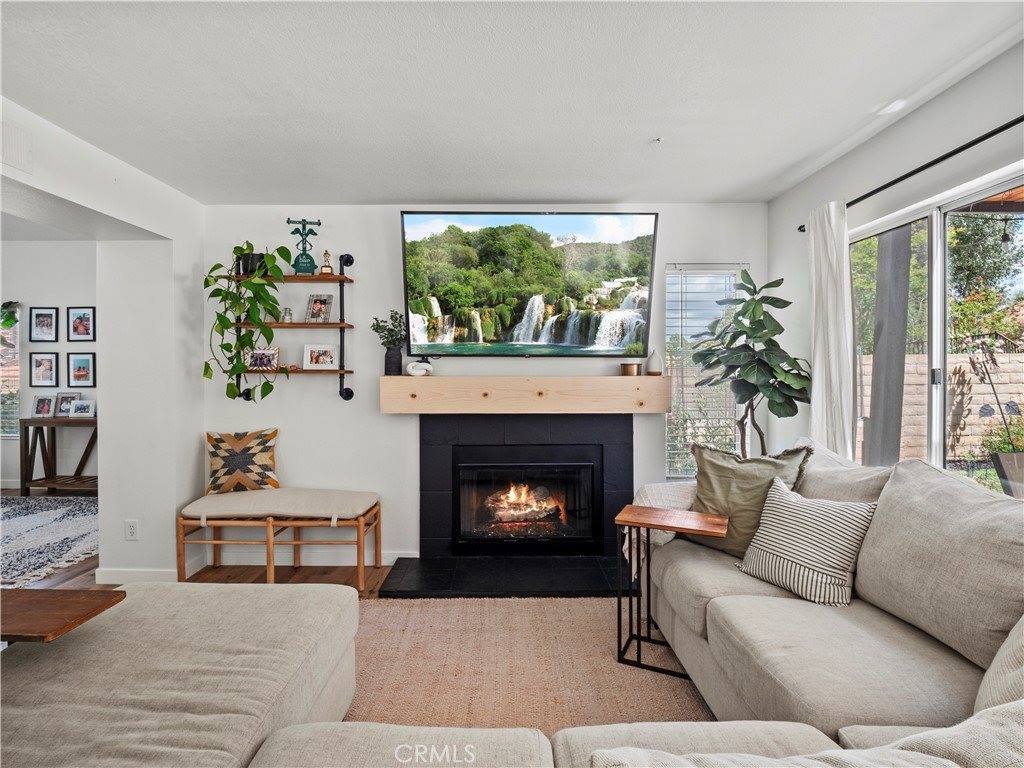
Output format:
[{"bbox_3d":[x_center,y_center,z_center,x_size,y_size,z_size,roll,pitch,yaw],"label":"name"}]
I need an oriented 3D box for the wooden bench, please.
[{"bbox_3d":[-1.420,0.968,2.970,1.120,0.510,0.380,0,1,0],"label":"wooden bench"}]

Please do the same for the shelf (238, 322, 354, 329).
[{"bbox_3d":[-1.433,-0.373,3.070,0.760,0.030,0.180,0,1,0],"label":"shelf"}]

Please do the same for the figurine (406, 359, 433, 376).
[{"bbox_3d":[-0.593,-0.097,3.050,0.165,0.088,0.075,0,1,0],"label":"figurine"}]

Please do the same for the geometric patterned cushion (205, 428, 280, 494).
[{"bbox_3d":[-1.719,0.496,3.030,0.430,0.420,0.130,0,-11,-14],"label":"geometric patterned cushion"}]

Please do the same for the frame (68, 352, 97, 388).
[{"bbox_3d":[-4.698,-0.149,5.170,0.310,0.380,0.025,0,1,0],"label":"frame"}]

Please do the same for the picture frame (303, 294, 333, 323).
[{"bbox_3d":[-1.247,-0.490,3.070,0.155,0.200,0.030,0,-17,-5],"label":"picture frame"}]

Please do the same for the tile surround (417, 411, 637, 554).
[{"bbox_3d":[0.095,0.677,3.150,1.430,0.970,0.060,0,1,0],"label":"tile surround"}]

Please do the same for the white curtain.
[{"bbox_3d":[1.630,0.165,2.410,0.120,2.100,0.280,0,1,0],"label":"white curtain"}]

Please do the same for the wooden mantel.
[{"bbox_3d":[0.088,0.067,3.055,1.820,0.238,0.200,0,1,0],"label":"wooden mantel"}]

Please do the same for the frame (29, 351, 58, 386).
[{"bbox_3d":[-5.109,-0.151,5.170,0.302,0.370,0.030,0,1,0],"label":"frame"}]

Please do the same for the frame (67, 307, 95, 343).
[{"bbox_3d":[-4.697,-0.650,5.170,0.302,0.370,0.030,0,1,0],"label":"frame"}]

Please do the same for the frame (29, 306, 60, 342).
[{"bbox_3d":[-5.109,-0.643,5.170,0.310,0.380,0.025,0,1,0],"label":"frame"}]

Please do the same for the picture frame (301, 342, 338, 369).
[{"bbox_3d":[-1.234,-0.169,3.060,0.225,0.160,0.030,0,-9,-5],"label":"picture frame"}]

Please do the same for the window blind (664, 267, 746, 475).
[{"bbox_3d":[1.314,-0.084,3.190,0.550,1.440,0.060,0,1,0],"label":"window blind"}]

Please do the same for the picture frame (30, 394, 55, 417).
[{"bbox_3d":[-4.964,0.242,5.020,0.240,0.230,0.030,0,-10,-8],"label":"picture frame"}]

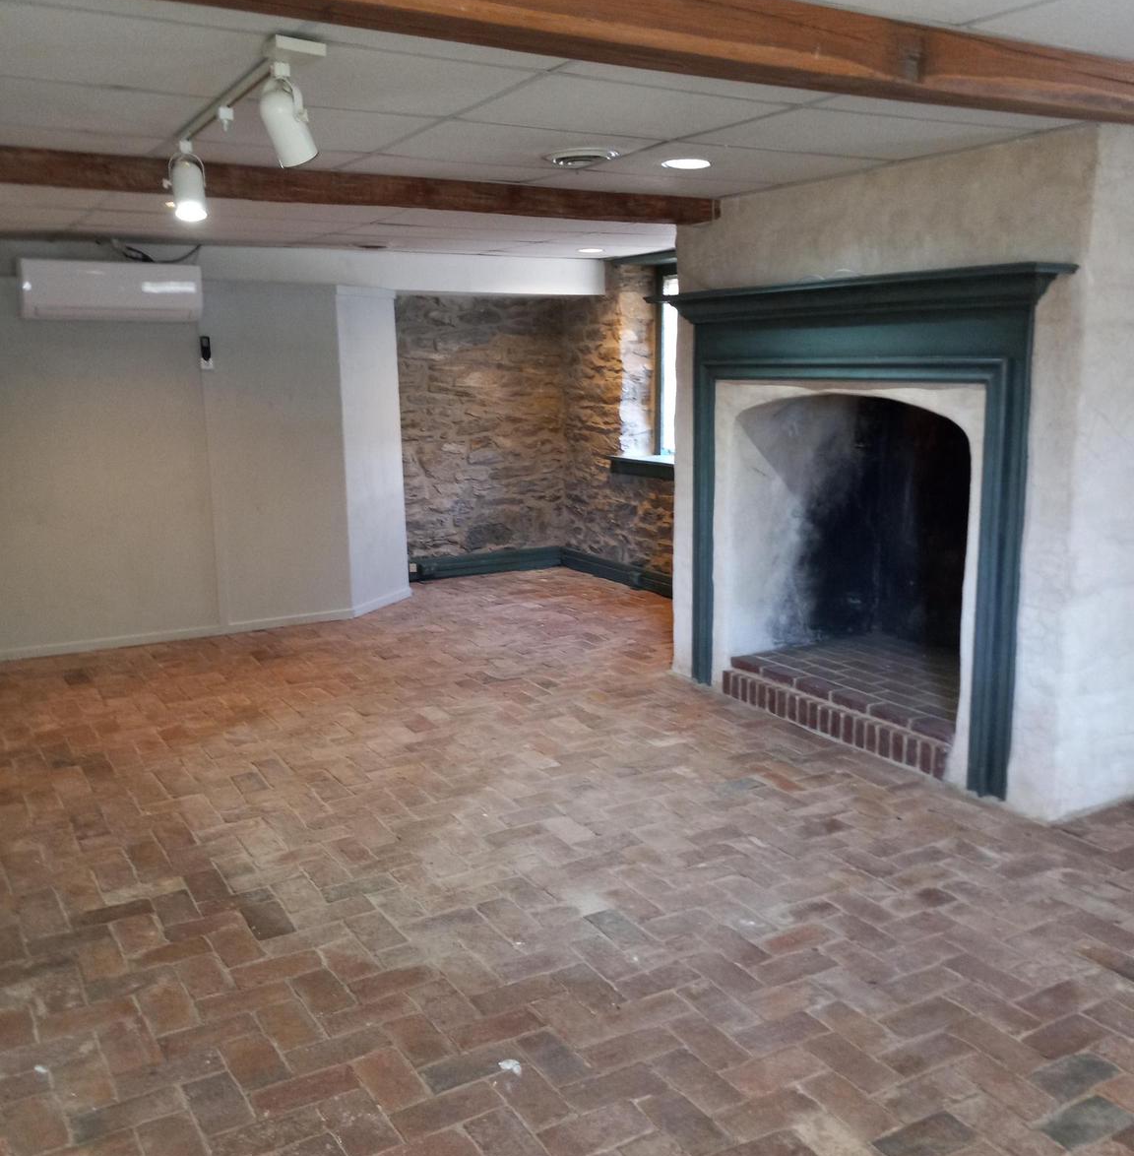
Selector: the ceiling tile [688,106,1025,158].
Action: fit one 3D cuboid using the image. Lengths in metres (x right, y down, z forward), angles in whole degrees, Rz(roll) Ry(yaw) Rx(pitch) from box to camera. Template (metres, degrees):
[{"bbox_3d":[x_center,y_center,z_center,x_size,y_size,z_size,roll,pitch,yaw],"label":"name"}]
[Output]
[{"bbox_3d":[0.853,-1.368,3.634,0.886,0.020,0.572,-7,12,-29],"label":"ceiling tile"}]

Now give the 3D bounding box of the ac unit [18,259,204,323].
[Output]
[{"bbox_3d":[-2.338,-1.459,6.054,0.855,0.281,0.210,-7,12,-29],"label":"ac unit"}]

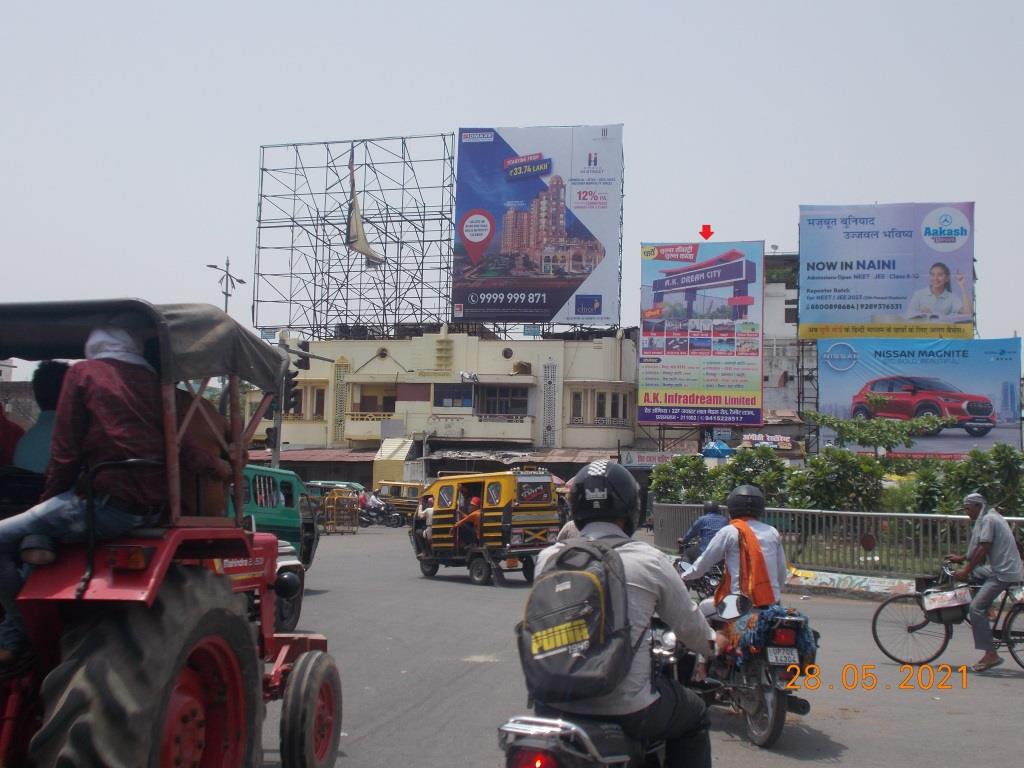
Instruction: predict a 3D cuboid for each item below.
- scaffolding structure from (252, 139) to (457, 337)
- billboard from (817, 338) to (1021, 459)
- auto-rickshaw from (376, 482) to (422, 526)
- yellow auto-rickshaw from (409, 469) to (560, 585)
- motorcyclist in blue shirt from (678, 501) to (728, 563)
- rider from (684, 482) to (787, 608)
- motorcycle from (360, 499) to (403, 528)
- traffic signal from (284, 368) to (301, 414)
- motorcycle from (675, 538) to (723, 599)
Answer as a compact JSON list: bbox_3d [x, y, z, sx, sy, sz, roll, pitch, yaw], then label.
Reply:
[{"bbox_3d":[-7.384,-6.742,55.136,9.400,9.600,2.500,0,-5,13],"label":"scaffolding structure"},{"bbox_3d":[16.290,0.588,46.177,7.700,4.800,0.300,0,-5,16],"label":"billboard"},{"bbox_3d":[-4.134,4.989,47.935,3.100,1.880,1.450,2,-5,-2],"label":"auto-rickshaw"},{"bbox_3d":[-0.620,2.507,20.405,3.000,1.930,1.360,-4,-7,45],"label":"yellow auto-rickshaw"},{"bbox_3d":[2.352,2.084,14.023,0.640,1.280,0.780,2,-5,-4],"label":"motorcyclist in blue shirt"},{"bbox_3d":[1.490,1.385,7.759,0.650,1.380,0.760,2,-5,-7],"label":"rider"},{"bbox_3d":[-5.080,5.069,44.913,1.950,1.120,0.750,-1,-6,20],"label":"motorcycle"},{"bbox_3d":[-5.345,0.173,28.091,0.380,1.120,0.320,0,-5,14],"label":"traffic signal"},{"bbox_3d":[2.351,2.398,13.944,0.740,1.100,1.950,2,-5,-4],"label":"motorcycle"}]

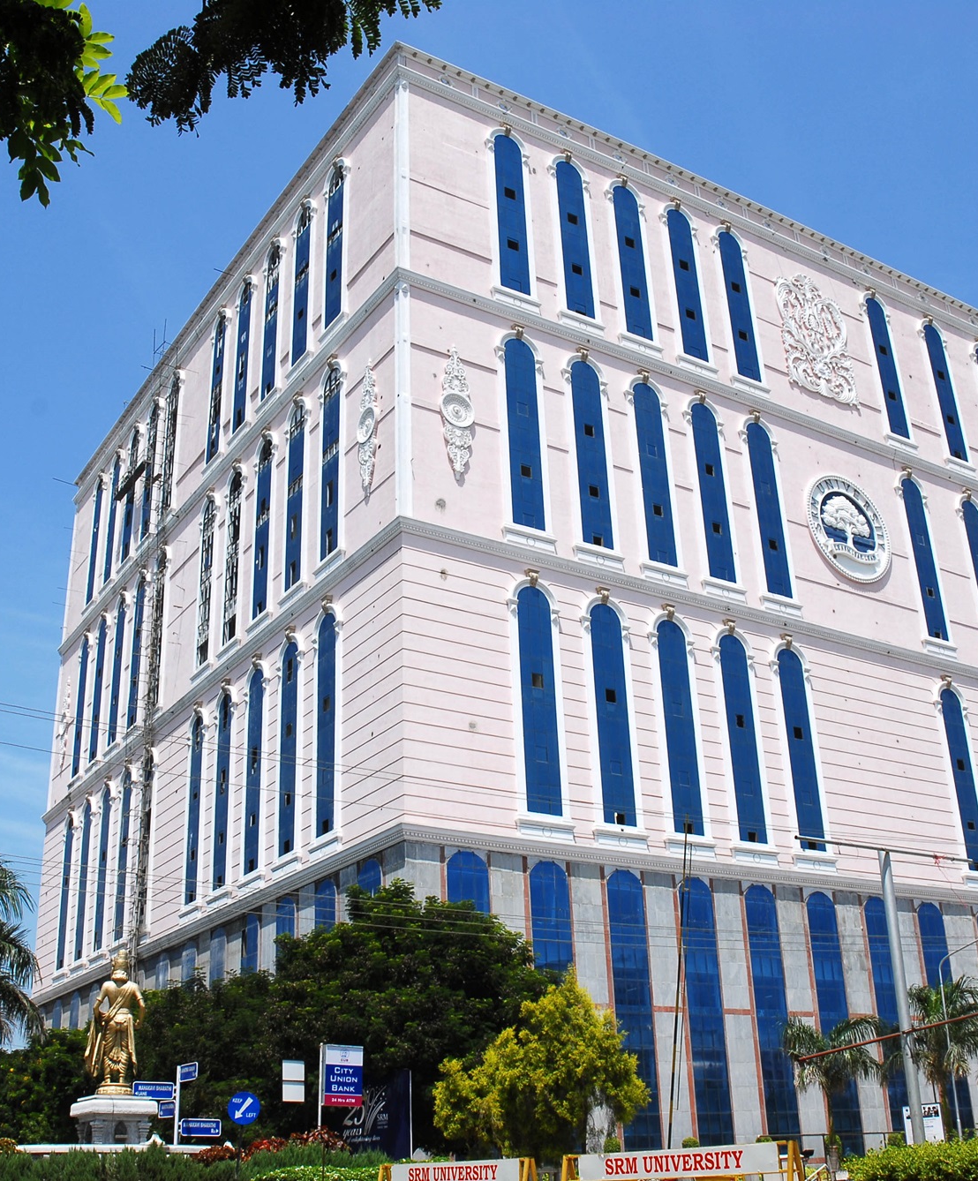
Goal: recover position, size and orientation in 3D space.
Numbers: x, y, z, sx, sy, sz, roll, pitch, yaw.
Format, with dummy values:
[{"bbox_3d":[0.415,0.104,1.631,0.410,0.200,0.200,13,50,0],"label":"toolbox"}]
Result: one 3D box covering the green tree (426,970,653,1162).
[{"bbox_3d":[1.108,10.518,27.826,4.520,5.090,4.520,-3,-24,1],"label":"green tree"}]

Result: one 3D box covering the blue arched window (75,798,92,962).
[{"bbox_3d":[-26.717,19.086,87.761,0.300,10.510,1.840,13,-29,-30],"label":"blue arched window"}]

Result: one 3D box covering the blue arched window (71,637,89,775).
[{"bbox_3d":[-31.505,8.684,102.331,0.250,11.000,2.000,13,-29,-30],"label":"blue arched window"}]

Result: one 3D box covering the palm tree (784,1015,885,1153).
[{"bbox_3d":[12.244,18.087,46.511,3.720,6.090,3.720,-8,-25,12],"label":"palm tree"}]

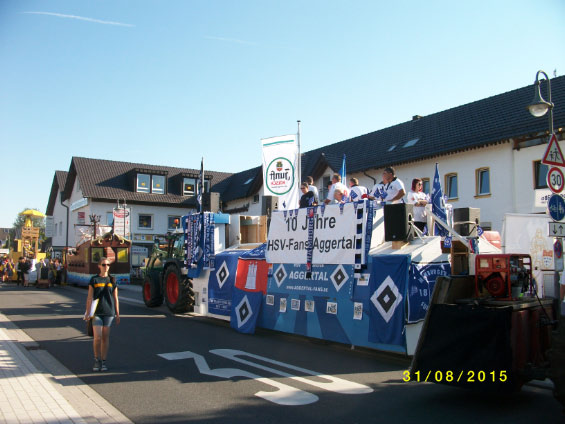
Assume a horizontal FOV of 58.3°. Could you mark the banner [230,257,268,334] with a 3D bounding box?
[{"bbox_3d":[-0.736,1.783,10.953,0.120,1.650,1.200,5,-7,-42],"label":"banner"}]

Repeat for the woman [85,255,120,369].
[{"bbox_3d":[-2.668,1.520,7.558,0.520,1.680,0.360,2,-6,-17],"label":"woman"}]

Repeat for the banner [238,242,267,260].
[{"bbox_3d":[-0.667,0.890,11.257,0.250,0.400,0.980,5,-7,-42],"label":"banner"}]

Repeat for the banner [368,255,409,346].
[{"bbox_3d":[1.727,1.452,8.337,0.060,1.460,0.780,5,-7,-42],"label":"banner"}]

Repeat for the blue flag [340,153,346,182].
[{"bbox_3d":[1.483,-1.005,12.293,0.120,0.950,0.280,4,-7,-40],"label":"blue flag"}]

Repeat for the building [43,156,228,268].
[{"bbox_3d":[-13.116,1.090,46.705,14.000,9.700,14.600,4,-6,-35],"label":"building"}]

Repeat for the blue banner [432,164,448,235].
[{"bbox_3d":[2.765,-0.219,8.857,0.180,1.320,0.320,5,-7,-42],"label":"blue banner"}]

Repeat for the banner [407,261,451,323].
[{"bbox_3d":[2.688,1.424,9.086,1.420,1.050,0.050,4,-7,-40],"label":"banner"}]

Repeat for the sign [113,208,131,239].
[{"bbox_3d":[-11.136,0.832,35.071,1.220,2.100,0.150,1,-5,-16],"label":"sign"}]

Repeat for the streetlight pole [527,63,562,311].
[{"bbox_3d":[5.980,-0.276,11.427,0.750,5.900,0.500,2,-6,-25],"label":"streetlight pole"}]

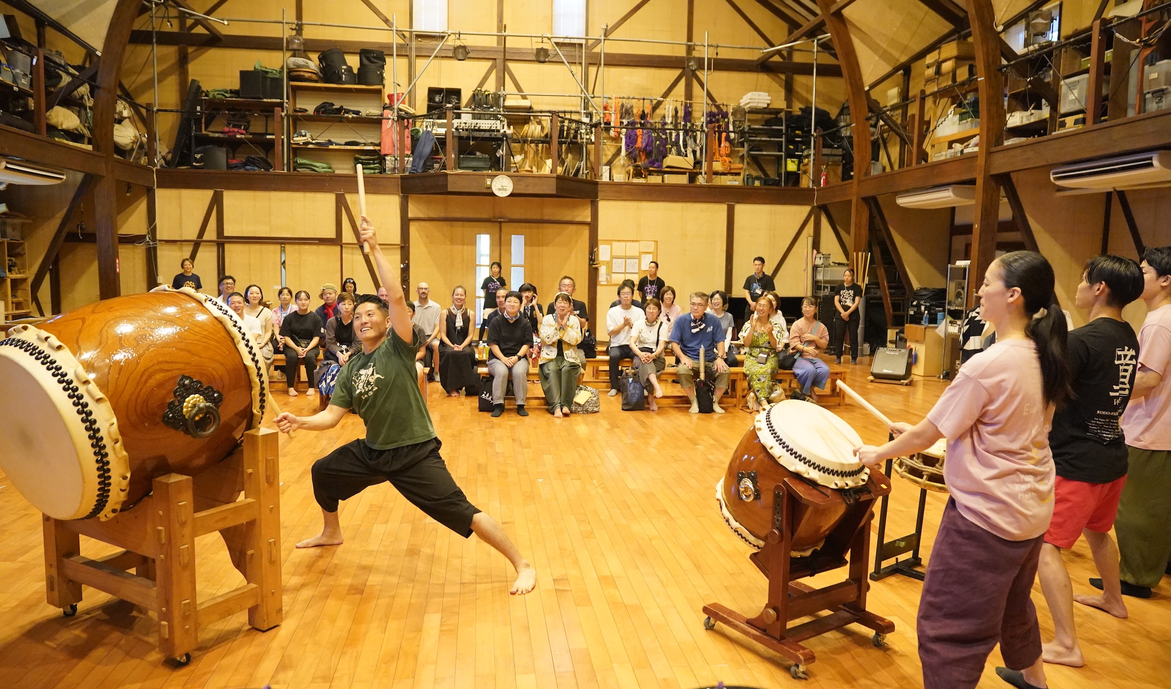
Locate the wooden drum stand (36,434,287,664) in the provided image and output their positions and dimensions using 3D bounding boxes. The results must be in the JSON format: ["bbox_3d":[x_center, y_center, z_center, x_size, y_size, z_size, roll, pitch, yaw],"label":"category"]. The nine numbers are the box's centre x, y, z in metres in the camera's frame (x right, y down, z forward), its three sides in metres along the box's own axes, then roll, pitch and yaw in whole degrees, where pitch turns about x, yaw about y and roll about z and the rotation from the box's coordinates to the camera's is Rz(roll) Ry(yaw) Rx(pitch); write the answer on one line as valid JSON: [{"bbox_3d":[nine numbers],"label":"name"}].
[{"bbox_3d":[-1.859,0.794,3.417,0.920,0.880,0.490,4,7,29],"label":"wooden drum stand"}]

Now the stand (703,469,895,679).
[{"bbox_3d":[0.905,0.902,3.296,0.550,0.730,0.550,-3,7,-36],"label":"stand"}]

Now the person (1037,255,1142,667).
[{"bbox_3d":[2.193,0.437,3.438,0.660,1.670,0.560,-3,7,-31],"label":"person"}]

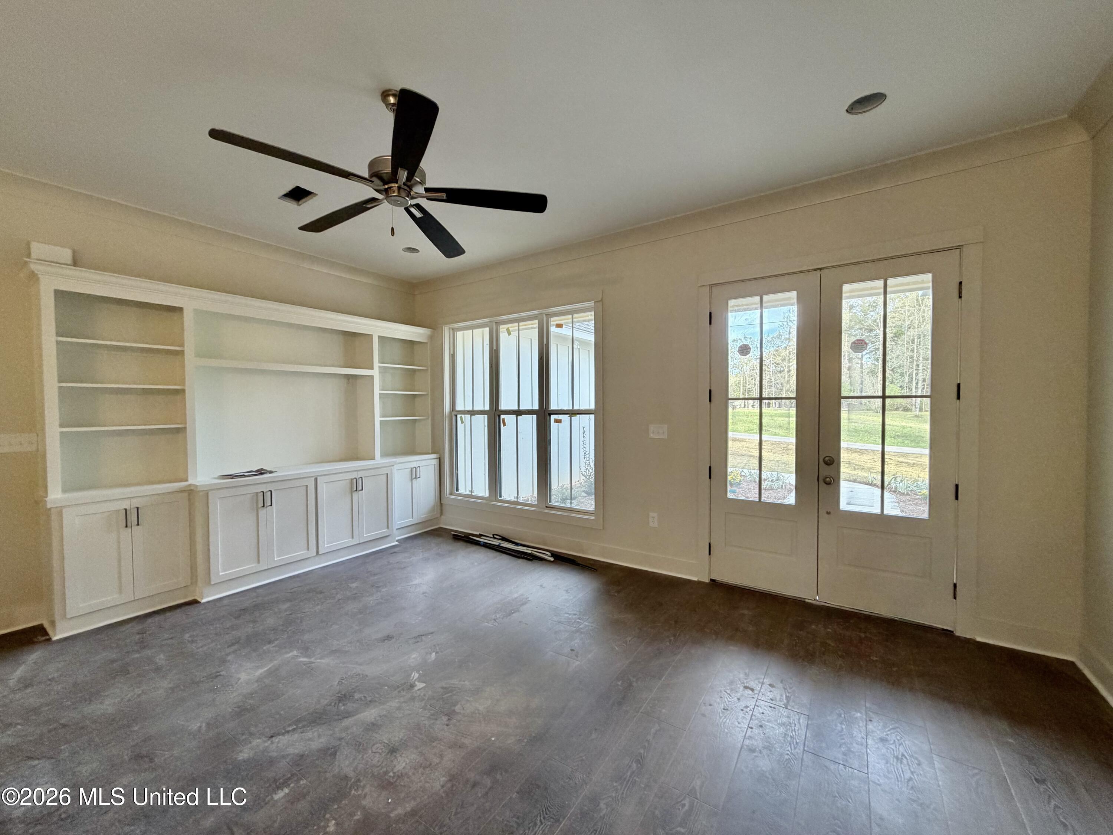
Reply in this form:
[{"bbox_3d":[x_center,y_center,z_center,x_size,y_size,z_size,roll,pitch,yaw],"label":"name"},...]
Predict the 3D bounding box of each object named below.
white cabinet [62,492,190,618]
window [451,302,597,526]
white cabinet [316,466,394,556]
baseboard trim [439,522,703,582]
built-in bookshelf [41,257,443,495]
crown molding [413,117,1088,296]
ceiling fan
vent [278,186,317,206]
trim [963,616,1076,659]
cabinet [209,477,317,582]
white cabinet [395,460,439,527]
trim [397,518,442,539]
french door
[{"bbox_3d":[-3.166,0.936,3.300,0.440,0.715,0.660,1,2,35],"label":"white cabinet"},{"bbox_3d":[-0.471,-0.062,4.952,2.105,2.084,0.110,1,2,35],"label":"window"},{"bbox_3d":[-2.192,0.915,4.674,0.480,0.745,0.800,0,2,34],"label":"white cabinet"},{"bbox_3d":[-0.123,1.290,4.694,3.200,0.146,0.028,0,2,34],"label":"baseboard trim"},{"bbox_3d":[-2.524,-0.268,4.255,0.390,1.505,3.185,1,2,35],"label":"built-in bookshelf"},{"bbox_3d":[0.560,-1.603,4.088,5.787,0.120,0.120,0,2,34],"label":"crown molding"},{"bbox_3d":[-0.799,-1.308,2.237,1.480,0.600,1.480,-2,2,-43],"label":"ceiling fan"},{"bbox_3d":[-1.893,-1.630,3.301,0.310,0.040,0.158,0,2,34],"label":"vent"},{"bbox_3d":[2.790,1.323,2.694,0.435,0.140,0.022,1,2,35],"label":"trim"},{"bbox_3d":[-2.652,0.919,3.954,0.545,0.715,0.820,1,2,35],"label":"cabinet"},{"bbox_3d":[-1.780,0.869,5.310,0.440,0.720,0.655,1,2,35],"label":"white cabinet"},{"bbox_3d":[-1.636,1.312,5.336,0.028,0.105,0.630,0,2,34],"label":"trim"},{"bbox_3d":[1.921,0.145,3.309,1.540,2.440,0.055,0,2,34],"label":"french door"}]

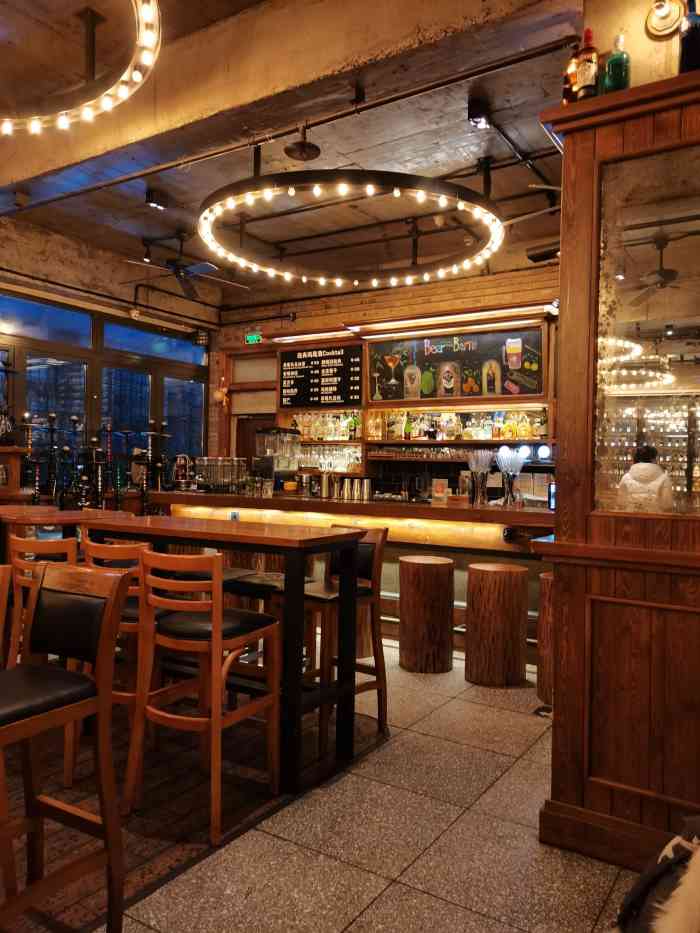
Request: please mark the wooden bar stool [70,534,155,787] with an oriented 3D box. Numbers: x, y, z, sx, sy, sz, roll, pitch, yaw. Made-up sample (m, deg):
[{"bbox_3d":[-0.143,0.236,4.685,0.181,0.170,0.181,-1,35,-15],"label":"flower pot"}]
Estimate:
[{"bbox_3d":[-0.896,0.816,3.024,0.430,1.030,0.490,1,0,27],"label":"wooden bar stool"}]

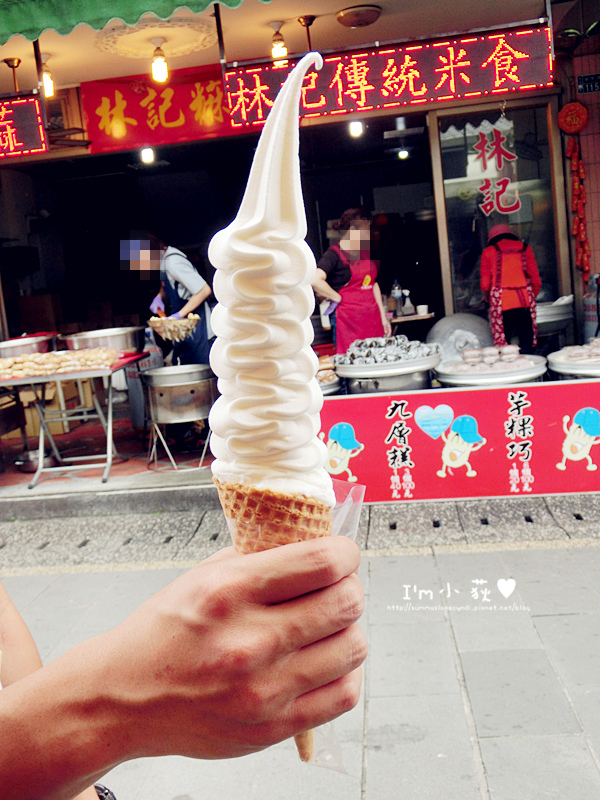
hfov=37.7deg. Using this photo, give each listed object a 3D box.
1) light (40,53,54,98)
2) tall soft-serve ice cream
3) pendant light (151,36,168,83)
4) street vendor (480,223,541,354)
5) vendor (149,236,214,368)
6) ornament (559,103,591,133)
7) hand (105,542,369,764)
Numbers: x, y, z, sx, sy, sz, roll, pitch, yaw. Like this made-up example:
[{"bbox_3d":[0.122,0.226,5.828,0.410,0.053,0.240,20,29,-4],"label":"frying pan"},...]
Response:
[{"bbox_3d":[-1.609,-2.064,5.595,0.105,0.275,0.105,-5,7,6],"label":"light"},{"bbox_3d":[-0.010,0.011,0.415,0.066,0.335,0.060,-5,7,6],"label":"tall soft-serve ice cream"},{"bbox_3d":[-0.883,-2.138,5.522,0.105,0.275,0.105,-5,7,6],"label":"pendant light"},{"bbox_3d":[1.462,-0.485,6.033,0.460,1.440,0.500,-5,7,6],"label":"street vendor"},{"bbox_3d":[-0.898,-0.382,6.456,0.600,1.580,0.500,-9,8,-29],"label":"vendor"},{"bbox_3d":[1.895,-1.943,6.062,0.215,0.215,0.040,-5,7,6],"label":"ornament"},{"bbox_3d":[-0.030,0.115,0.405,0.118,0.100,0.085,-6,7,-6],"label":"hand"}]

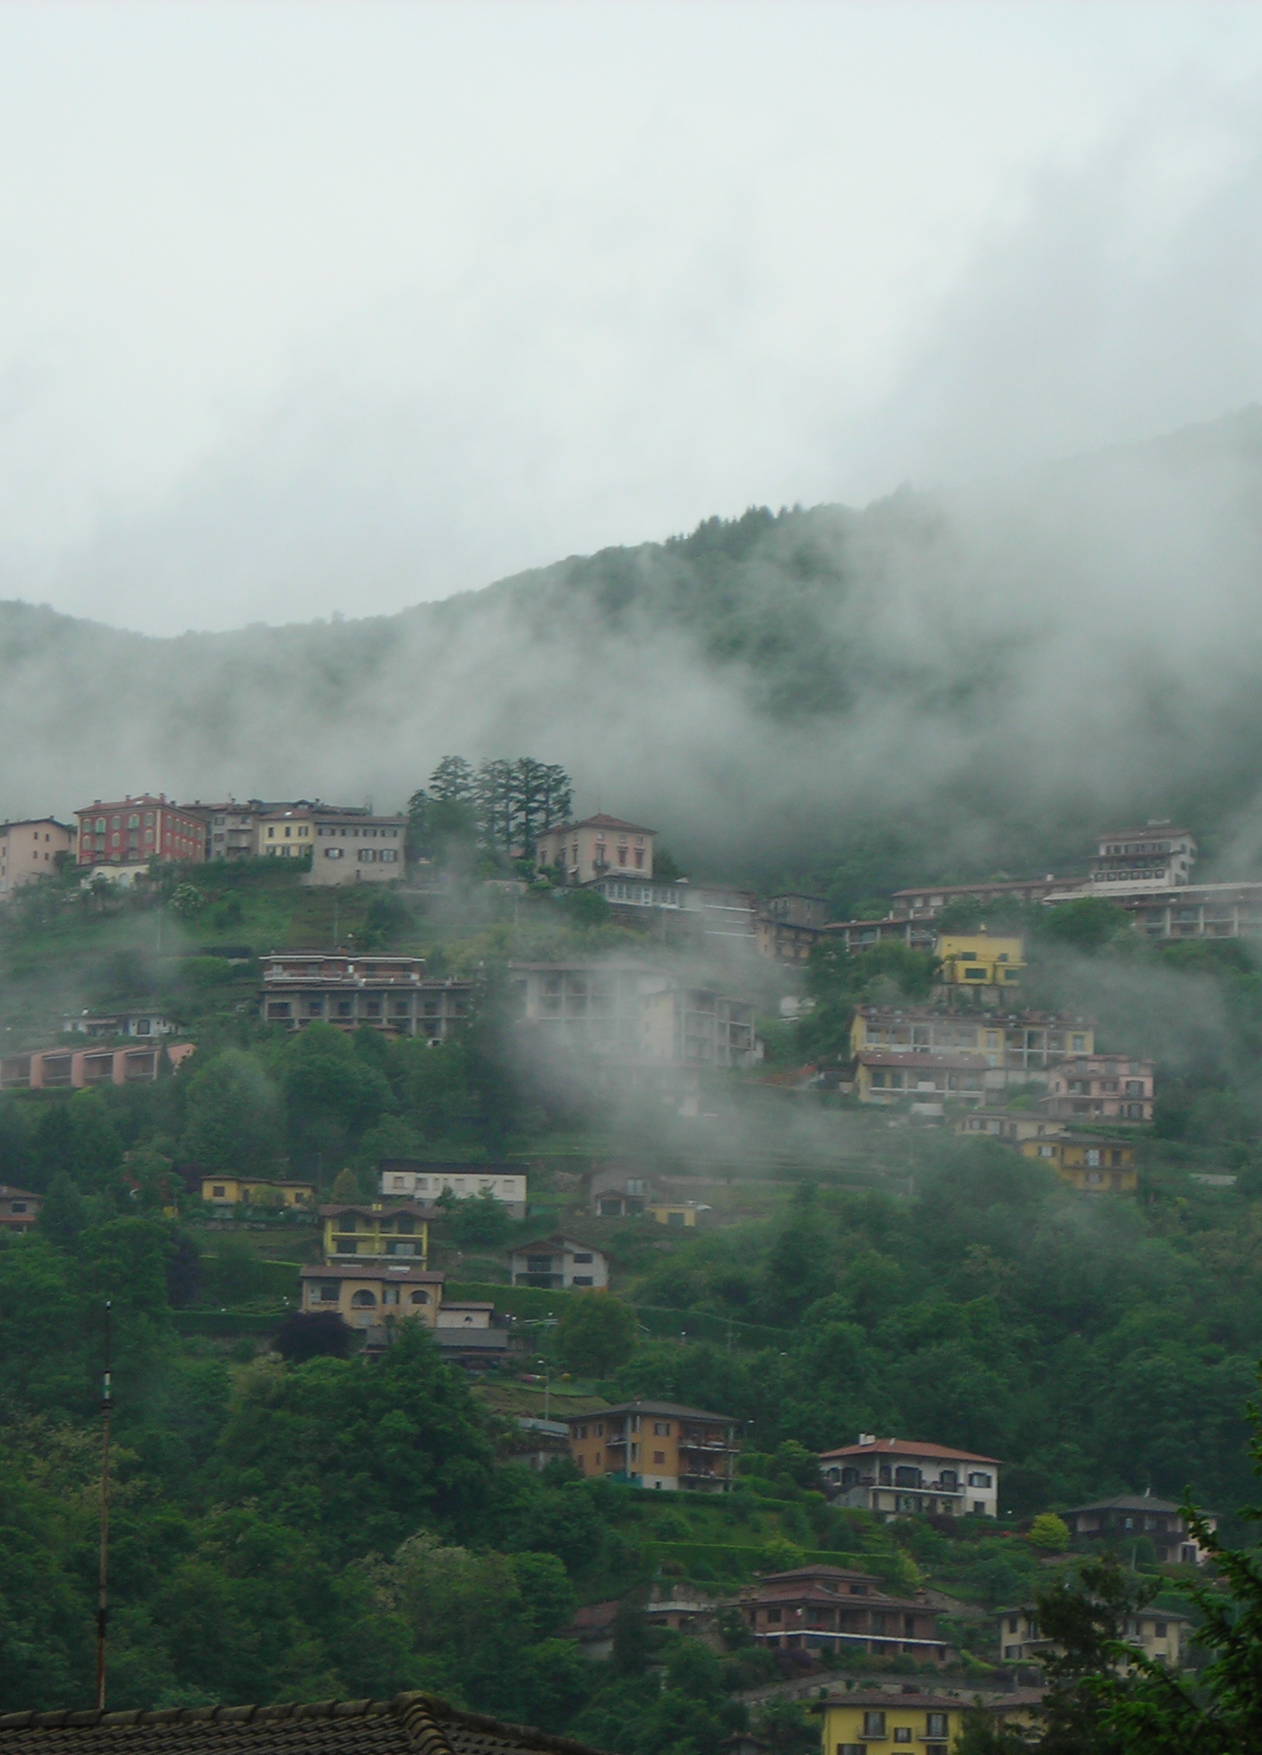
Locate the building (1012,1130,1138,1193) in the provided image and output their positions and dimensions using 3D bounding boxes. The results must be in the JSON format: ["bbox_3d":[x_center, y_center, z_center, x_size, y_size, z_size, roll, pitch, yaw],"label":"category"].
[{"bbox_3d":[59.130,37.940,1040.000,14.200,8.560,9.000,2,-10,-13],"label":"building"}]

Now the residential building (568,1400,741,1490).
[{"bbox_3d":[2.150,58.090,800.000,14.630,9.720,10.400,8,-13,-39],"label":"residential building"}]

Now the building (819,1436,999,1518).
[{"bbox_3d":[28.190,60.660,790.000,16.600,8.430,9.500,9,-13,-41],"label":"building"}]

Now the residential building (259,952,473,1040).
[{"bbox_3d":[-36.900,16.980,1095.000,29.560,13.460,14.000,0,-10,-1],"label":"residential building"}]

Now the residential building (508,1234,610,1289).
[{"bbox_3d":[-9.320,50.520,1015.000,13.000,6.870,11.000,0,-10,-2],"label":"residential building"}]

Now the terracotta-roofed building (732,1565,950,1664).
[{"bbox_3d":[19.620,69.540,740.000,11.000,9.350,20.000,-10,-14,43],"label":"terracotta-roofed building"}]

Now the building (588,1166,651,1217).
[{"bbox_3d":[-1.450,41.390,1025.000,8.390,7.560,9.000,1,-10,-3],"label":"building"}]

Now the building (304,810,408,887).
[{"bbox_3d":[-44.440,-3.810,1270.000,15.500,12.450,11.000,1,-10,-6],"label":"building"}]

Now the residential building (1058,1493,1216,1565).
[{"bbox_3d":[55.090,70.920,850.000,15.000,7.690,9.800,8,-13,-38],"label":"residential building"}]

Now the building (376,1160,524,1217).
[{"bbox_3d":[-22.530,39.780,990.000,17.840,7.850,10.000,1,-10,-8],"label":"building"}]

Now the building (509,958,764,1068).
[{"bbox_3d":[0.230,19.660,1070.000,31.800,14.510,14.000,4,-11,-20],"label":"building"}]

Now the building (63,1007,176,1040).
[{"bbox_3d":[-72.770,21.120,1115.000,15.000,5.140,8.500,-3,-11,16],"label":"building"}]

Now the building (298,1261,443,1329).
[{"bbox_3d":[-30.050,48.760,910.000,15.940,8.250,10.000,1,-10,-8],"label":"building"}]

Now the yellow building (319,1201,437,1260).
[{"bbox_3d":[-32.680,46.810,1015.000,13.900,9.220,10.000,2,-10,-9],"label":"yellow building"}]

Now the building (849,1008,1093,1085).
[{"bbox_3d":[47.020,23.260,1085.000,32.000,9.970,10.000,2,-10,-13],"label":"building"}]

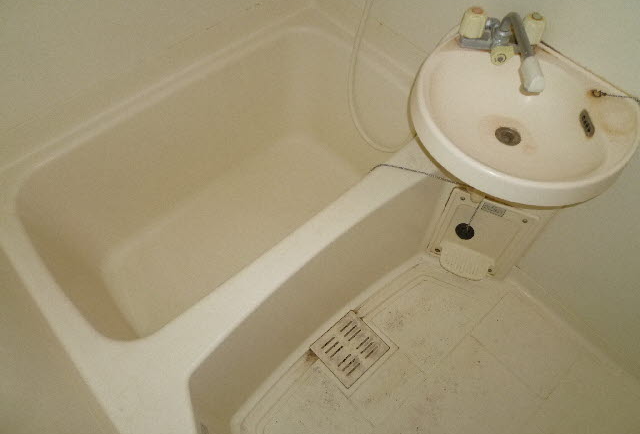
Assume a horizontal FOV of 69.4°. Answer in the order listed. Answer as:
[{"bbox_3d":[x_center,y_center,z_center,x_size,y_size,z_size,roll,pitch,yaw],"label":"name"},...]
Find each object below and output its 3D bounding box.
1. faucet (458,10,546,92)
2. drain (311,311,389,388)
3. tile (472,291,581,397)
[{"bbox_3d":[0.359,-0.340,0.911,0.163,0.087,0.157,6,55,5],"label":"faucet"},{"bbox_3d":[0.086,0.373,1.306,0.160,0.010,0.151,-37,62,-22],"label":"drain"},{"bbox_3d":[0.578,0.365,1.306,0.175,0.010,0.248,-37,62,-22],"label":"tile"}]

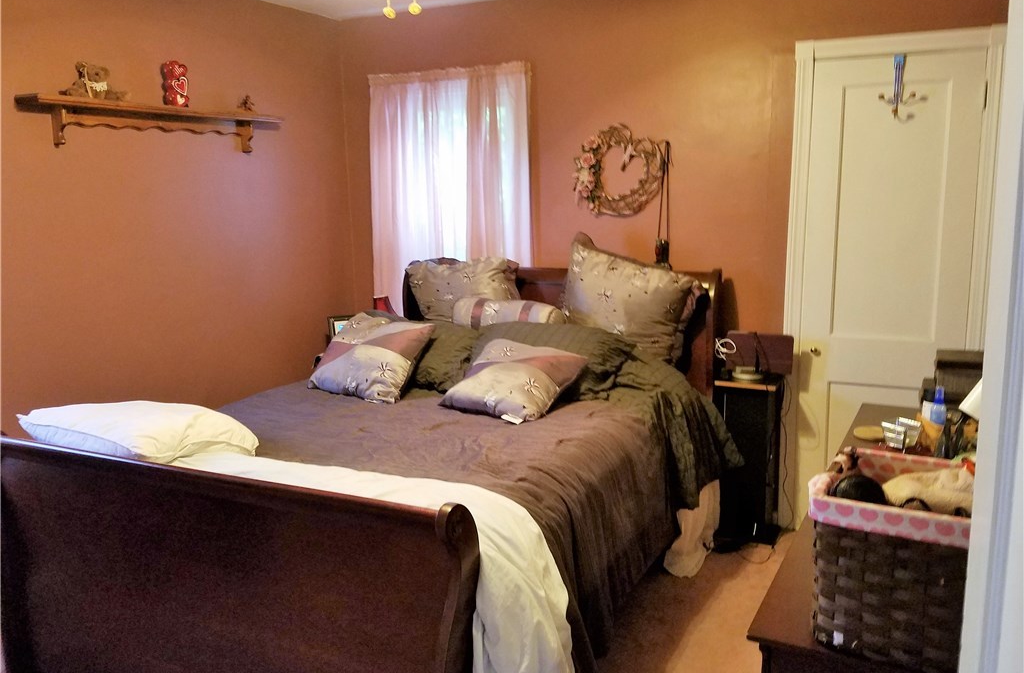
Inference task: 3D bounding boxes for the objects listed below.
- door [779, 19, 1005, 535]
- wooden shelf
[{"bbox_3d":[1.515,-0.140,3.174,0.740,2.098,0.070,4,11,25],"label":"door"},{"bbox_3d":[-1.392,-0.837,3.143,0.120,0.165,1.140,5,12,29],"label":"wooden shelf"}]

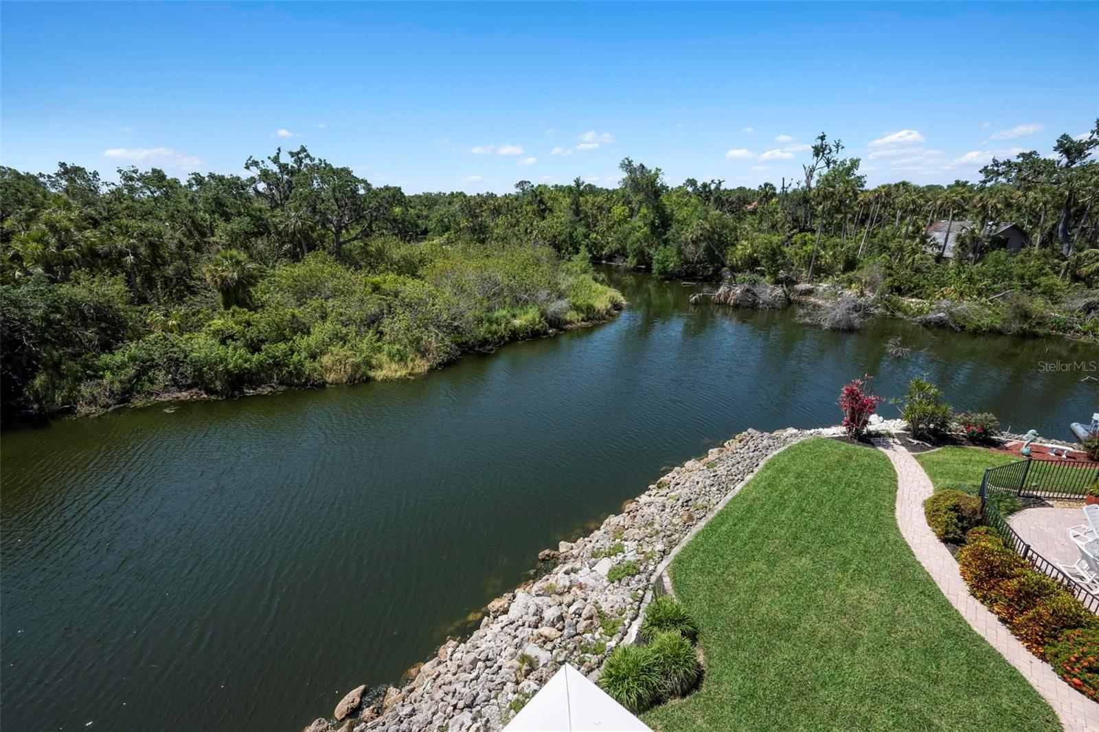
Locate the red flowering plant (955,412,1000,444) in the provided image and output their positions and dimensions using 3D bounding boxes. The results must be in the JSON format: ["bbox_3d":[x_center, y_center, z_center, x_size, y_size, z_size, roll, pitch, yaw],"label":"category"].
[{"bbox_3d":[15.760,2.270,18.000,1.250,1.000,1.100,-1,19,0],"label":"red flowering plant"}]

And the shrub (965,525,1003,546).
[{"bbox_3d":[10.850,4.410,12.200,0.780,0.750,0.750,-1,19,0],"label":"shrub"}]

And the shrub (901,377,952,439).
[{"bbox_3d":[13.920,1.560,18.100,1.500,2.300,1.400,-1,19,0],"label":"shrub"}]

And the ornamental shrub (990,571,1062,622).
[{"bbox_3d":[10.200,4.970,10.500,1.050,0.850,1.050,-1,19,0],"label":"ornamental shrub"}]

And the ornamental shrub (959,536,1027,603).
[{"bbox_3d":[10.030,4.580,11.080,1.000,1.050,1.200,-1,19,0],"label":"ornamental shrub"}]

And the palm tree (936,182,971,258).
[{"bbox_3d":[39.769,-13.318,49.606,3.400,10.000,3.300,-1,19,0],"label":"palm tree"}]

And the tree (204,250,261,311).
[{"bbox_3d":[-23.419,-5.764,36.964,4.100,6.000,4.000,-1,19,0],"label":"tree"}]

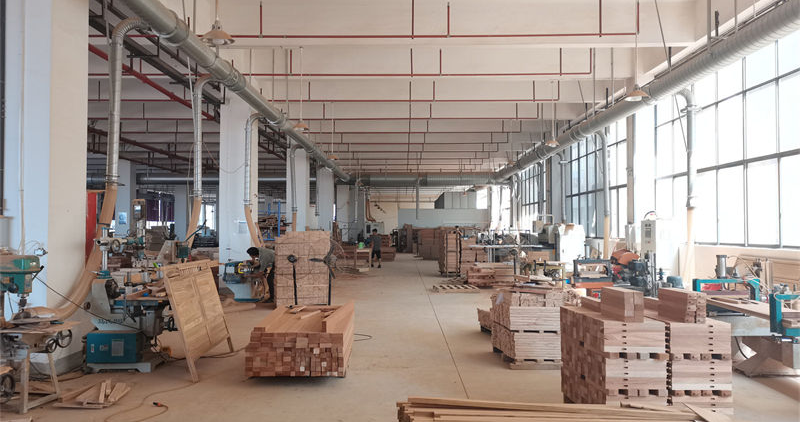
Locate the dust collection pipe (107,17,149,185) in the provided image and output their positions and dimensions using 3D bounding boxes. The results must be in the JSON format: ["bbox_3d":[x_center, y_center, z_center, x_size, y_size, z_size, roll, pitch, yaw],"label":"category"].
[{"bbox_3d":[-3.759,-1.508,8.321,0.520,2.330,0.240,0,-2,0],"label":"dust collection pipe"}]

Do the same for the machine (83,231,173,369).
[{"bbox_3d":[-3.213,1.063,7.346,0.980,1.680,0.750,0,-2,0],"label":"machine"}]

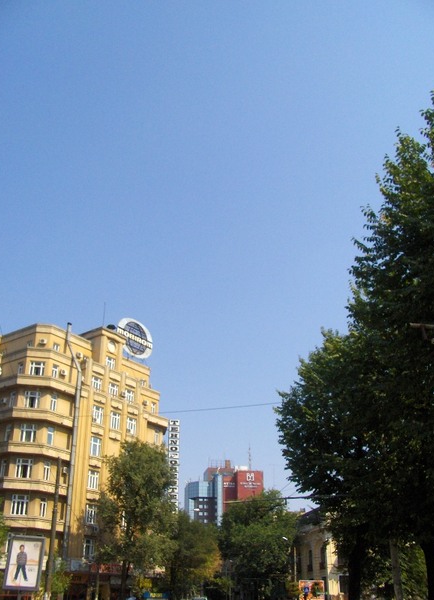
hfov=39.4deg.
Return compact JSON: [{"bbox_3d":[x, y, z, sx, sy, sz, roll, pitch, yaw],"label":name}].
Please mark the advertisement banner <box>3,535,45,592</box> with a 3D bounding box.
[{"bbox_3d":[-7.862,10.730,24.731,1.420,2.000,0.200,12,-28,-22],"label":"advertisement banner"}]

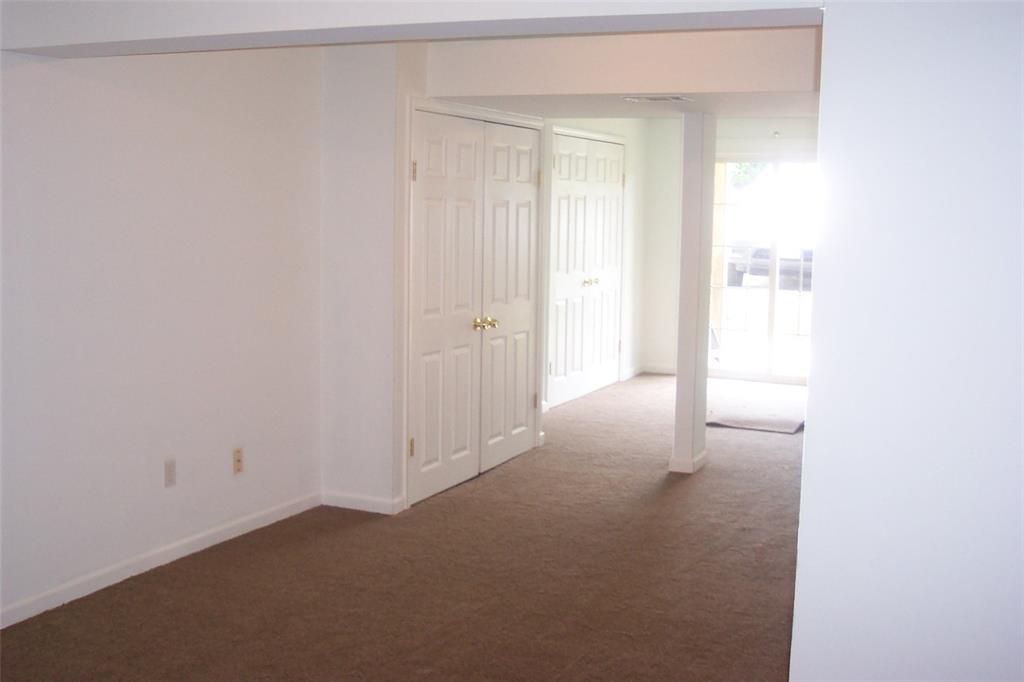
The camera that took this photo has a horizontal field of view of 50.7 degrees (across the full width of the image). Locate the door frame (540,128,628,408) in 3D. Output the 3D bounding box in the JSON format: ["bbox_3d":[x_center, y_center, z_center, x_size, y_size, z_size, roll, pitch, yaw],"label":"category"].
[{"bbox_3d":[0.608,-0.609,8.818,0.120,2.120,1.690,5,8,25],"label":"door frame"}]

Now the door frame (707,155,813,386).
[{"bbox_3d":[2.358,-0.628,9.646,1.600,2.030,0.110,5,8,25],"label":"door frame"}]

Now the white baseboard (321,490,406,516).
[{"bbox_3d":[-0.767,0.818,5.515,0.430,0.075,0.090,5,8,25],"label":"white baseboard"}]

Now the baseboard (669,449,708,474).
[{"bbox_3d":[1.064,0.727,6.525,0.147,0.075,0.260,5,8,25],"label":"baseboard"}]

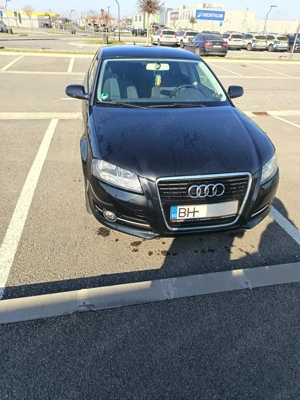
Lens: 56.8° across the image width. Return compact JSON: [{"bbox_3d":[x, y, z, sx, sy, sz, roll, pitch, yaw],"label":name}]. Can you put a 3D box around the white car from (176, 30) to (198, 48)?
[{"bbox_3d":[4.070,-18.020,31.000,1.784,1.650,4.500,-3,33,-10],"label":"white car"}]

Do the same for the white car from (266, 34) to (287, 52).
[{"bbox_3d":[15.291,-19.502,34.340,1.800,1.680,4.350,-4,32,-10],"label":"white car"}]

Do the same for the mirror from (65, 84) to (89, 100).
[{"bbox_3d":[-0.757,-1.120,2.880,0.240,0.150,0.130,-4,31,-11],"label":"mirror"}]

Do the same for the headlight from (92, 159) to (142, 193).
[{"bbox_3d":[-0.235,-0.165,2.026,0.350,0.175,0.380,1,32,-3],"label":"headlight"}]

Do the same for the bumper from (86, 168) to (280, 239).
[{"bbox_3d":[0.360,-0.035,2.229,1.740,0.500,0.530,-4,32,-11],"label":"bumper"}]

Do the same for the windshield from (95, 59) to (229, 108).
[{"bbox_3d":[0.121,-1.286,2.965,1.360,0.130,0.860,-4,59,-11],"label":"windshield"}]

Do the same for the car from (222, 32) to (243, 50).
[{"bbox_3d":[9.341,-18.850,32.839,1.780,1.660,4.500,-4,32,-10],"label":"car"}]

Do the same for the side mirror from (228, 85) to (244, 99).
[{"bbox_3d":[0.995,-1.243,3.195,0.195,0.140,0.110,-4,32,-11],"label":"side mirror"}]

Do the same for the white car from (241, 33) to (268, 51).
[{"bbox_3d":[11.800,-18.350,32.150,1.800,1.660,4.400,-3,33,-10],"label":"white car"}]

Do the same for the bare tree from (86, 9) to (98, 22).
[{"bbox_3d":[-9.224,-28.702,44.801,1.800,3.750,1.800,3,32,0],"label":"bare tree"}]

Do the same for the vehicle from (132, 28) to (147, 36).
[{"bbox_3d":[-2.691,-42.873,71.240,4.200,1.500,1.780,-4,32,-10],"label":"vehicle"}]

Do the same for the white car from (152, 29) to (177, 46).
[{"bbox_3d":[1.560,-18.000,30.700,1.784,1.650,4.500,-3,33,-10],"label":"white car"}]

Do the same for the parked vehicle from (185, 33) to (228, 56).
[{"bbox_3d":[4.080,-11.680,20.750,1.840,1.440,4.750,-4,33,-11],"label":"parked vehicle"}]

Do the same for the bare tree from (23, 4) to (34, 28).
[{"bbox_3d":[-23.784,-36.234,54.969,2.500,4.350,2.500,3,32,0],"label":"bare tree"}]

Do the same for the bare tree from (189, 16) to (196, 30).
[{"bbox_3d":[9.625,-39.370,63.107,1.800,4.200,1.800,3,32,0],"label":"bare tree"}]

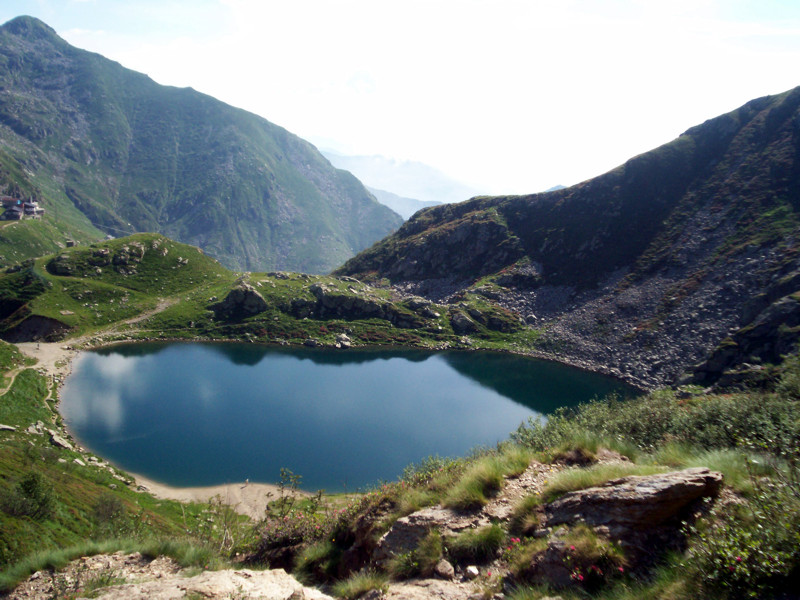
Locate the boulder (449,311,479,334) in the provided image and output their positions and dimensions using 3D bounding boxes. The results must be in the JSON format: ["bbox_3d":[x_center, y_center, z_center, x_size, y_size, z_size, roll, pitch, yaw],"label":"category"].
[{"bbox_3d":[25.555,8.998,335.000,12.735,8.500,8.500,1,10,4],"label":"boulder"}]

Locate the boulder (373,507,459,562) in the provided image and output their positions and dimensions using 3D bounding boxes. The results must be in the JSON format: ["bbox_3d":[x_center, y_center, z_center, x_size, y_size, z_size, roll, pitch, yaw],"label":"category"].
[{"bbox_3d":[0.143,2.161,7.700,0.826,0.420,0.550,0,10,1],"label":"boulder"}]

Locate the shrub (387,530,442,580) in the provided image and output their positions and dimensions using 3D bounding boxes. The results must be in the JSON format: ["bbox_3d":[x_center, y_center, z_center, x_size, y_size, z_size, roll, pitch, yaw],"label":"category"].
[{"bbox_3d":[0.125,2.205,7.200,0.507,0.350,0.400,0,10,1],"label":"shrub"}]

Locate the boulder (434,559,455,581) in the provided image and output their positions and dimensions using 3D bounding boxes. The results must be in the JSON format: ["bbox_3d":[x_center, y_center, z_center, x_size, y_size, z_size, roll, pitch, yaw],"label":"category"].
[{"bbox_3d":[0.375,2.266,7.000,0.178,0.150,0.160,1,10,3],"label":"boulder"}]

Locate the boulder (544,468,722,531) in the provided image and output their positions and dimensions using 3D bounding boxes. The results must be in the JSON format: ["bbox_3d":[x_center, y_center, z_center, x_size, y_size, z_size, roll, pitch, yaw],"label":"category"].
[{"bbox_3d":[2.142,1.821,7.700,1.680,0.420,0.800,3,10,16],"label":"boulder"}]

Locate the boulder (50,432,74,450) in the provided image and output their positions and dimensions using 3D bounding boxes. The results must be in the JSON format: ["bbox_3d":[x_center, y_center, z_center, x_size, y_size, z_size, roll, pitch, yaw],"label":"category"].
[{"bbox_3d":[-83.573,35.002,206.000,5.692,3.000,4.300,-4,10,-23],"label":"boulder"}]

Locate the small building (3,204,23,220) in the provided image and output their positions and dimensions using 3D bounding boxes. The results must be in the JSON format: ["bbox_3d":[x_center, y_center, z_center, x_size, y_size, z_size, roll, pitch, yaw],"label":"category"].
[{"bbox_3d":[-251.488,-56.848,540.000,11.800,9.474,10.000,-4,11,-25],"label":"small building"}]

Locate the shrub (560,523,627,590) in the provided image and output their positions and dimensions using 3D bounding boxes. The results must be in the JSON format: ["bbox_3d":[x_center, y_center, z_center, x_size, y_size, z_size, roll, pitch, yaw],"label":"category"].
[{"bbox_3d":[1.605,2.116,6.900,0.544,0.450,0.480,2,10,14],"label":"shrub"}]

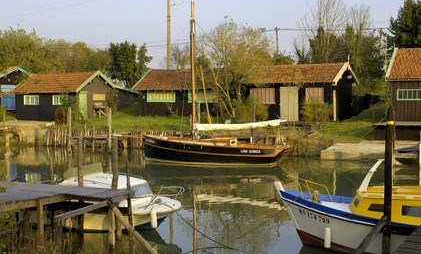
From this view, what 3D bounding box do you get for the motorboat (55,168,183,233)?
[{"bbox_3d":[-2.750,1.889,17.233,4.500,1.650,2.050,1,4,24],"label":"motorboat"}]

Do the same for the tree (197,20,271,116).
[{"bbox_3d":[1.650,-4.065,46.846,5.300,7.150,5.000,0,3,0],"label":"tree"}]

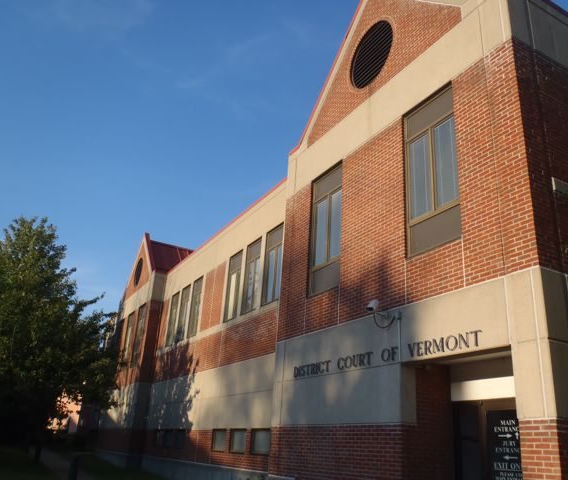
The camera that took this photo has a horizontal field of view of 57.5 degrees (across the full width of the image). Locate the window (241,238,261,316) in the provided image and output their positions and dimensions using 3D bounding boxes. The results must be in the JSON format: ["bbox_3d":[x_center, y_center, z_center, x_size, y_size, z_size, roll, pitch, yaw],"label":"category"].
[{"bbox_3d":[-0.937,1.129,15.854,0.120,2.240,1.040,15,-25,-26],"label":"window"}]

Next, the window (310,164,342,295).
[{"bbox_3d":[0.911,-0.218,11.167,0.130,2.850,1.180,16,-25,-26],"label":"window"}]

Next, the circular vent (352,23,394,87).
[{"bbox_3d":[1.934,-4.009,11.292,0.120,1.500,1.500,15,-25,-26],"label":"circular vent"}]

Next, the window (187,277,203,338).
[{"bbox_3d":[-3.319,2.586,19.797,0.120,2.240,1.040,15,-25,-26],"label":"window"}]

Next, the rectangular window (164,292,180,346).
[{"bbox_3d":[-4.653,3.379,22.018,0.120,2.240,1.040,15,-25,-26],"label":"rectangular window"}]

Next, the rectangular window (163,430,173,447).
[{"bbox_3d":[-4.110,7.055,18.357,0.130,0.580,1.080,16,-25,-26],"label":"rectangular window"}]

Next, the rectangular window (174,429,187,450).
[{"bbox_3d":[-3.567,6.954,18.016,0.120,0.610,1.080,15,-25,-26],"label":"rectangular window"}]

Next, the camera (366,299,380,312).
[{"bbox_3d":[1.460,1.069,8.445,0.125,0.125,0.280,-18,1,43],"label":"camera"}]

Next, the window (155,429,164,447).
[{"bbox_3d":[-4.708,7.422,19.331,0.130,0.580,1.080,16,-25,-26],"label":"window"}]

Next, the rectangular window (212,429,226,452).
[{"bbox_3d":[-1.774,5.628,14.549,0.130,0.570,1.080,16,-25,-26],"label":"rectangular window"}]

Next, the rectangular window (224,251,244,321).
[{"bbox_3d":[-1.605,1.546,16.956,0.120,2.240,1.040,15,-25,-26],"label":"rectangular window"}]

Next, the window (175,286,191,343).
[{"bbox_3d":[-3.869,2.906,20.228,0.130,2.190,1.000,16,-25,-26],"label":"window"}]

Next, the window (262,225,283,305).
[{"bbox_3d":[-0.267,0.708,14.357,0.130,2.200,1.010,16,-25,-26],"label":"window"}]

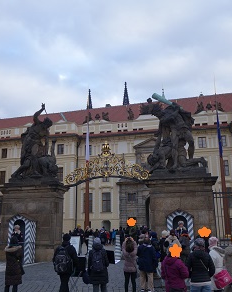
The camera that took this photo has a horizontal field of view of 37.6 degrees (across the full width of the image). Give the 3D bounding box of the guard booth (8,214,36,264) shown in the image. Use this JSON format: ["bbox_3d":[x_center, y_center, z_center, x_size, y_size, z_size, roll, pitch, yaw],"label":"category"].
[{"bbox_3d":[-5.165,5.057,18.574,1.220,2.600,0.800,-4,-14,12],"label":"guard booth"}]

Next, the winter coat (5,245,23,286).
[{"bbox_3d":[-2.699,3.131,9.114,0.500,1.050,0.380,2,-14,-12],"label":"winter coat"}]

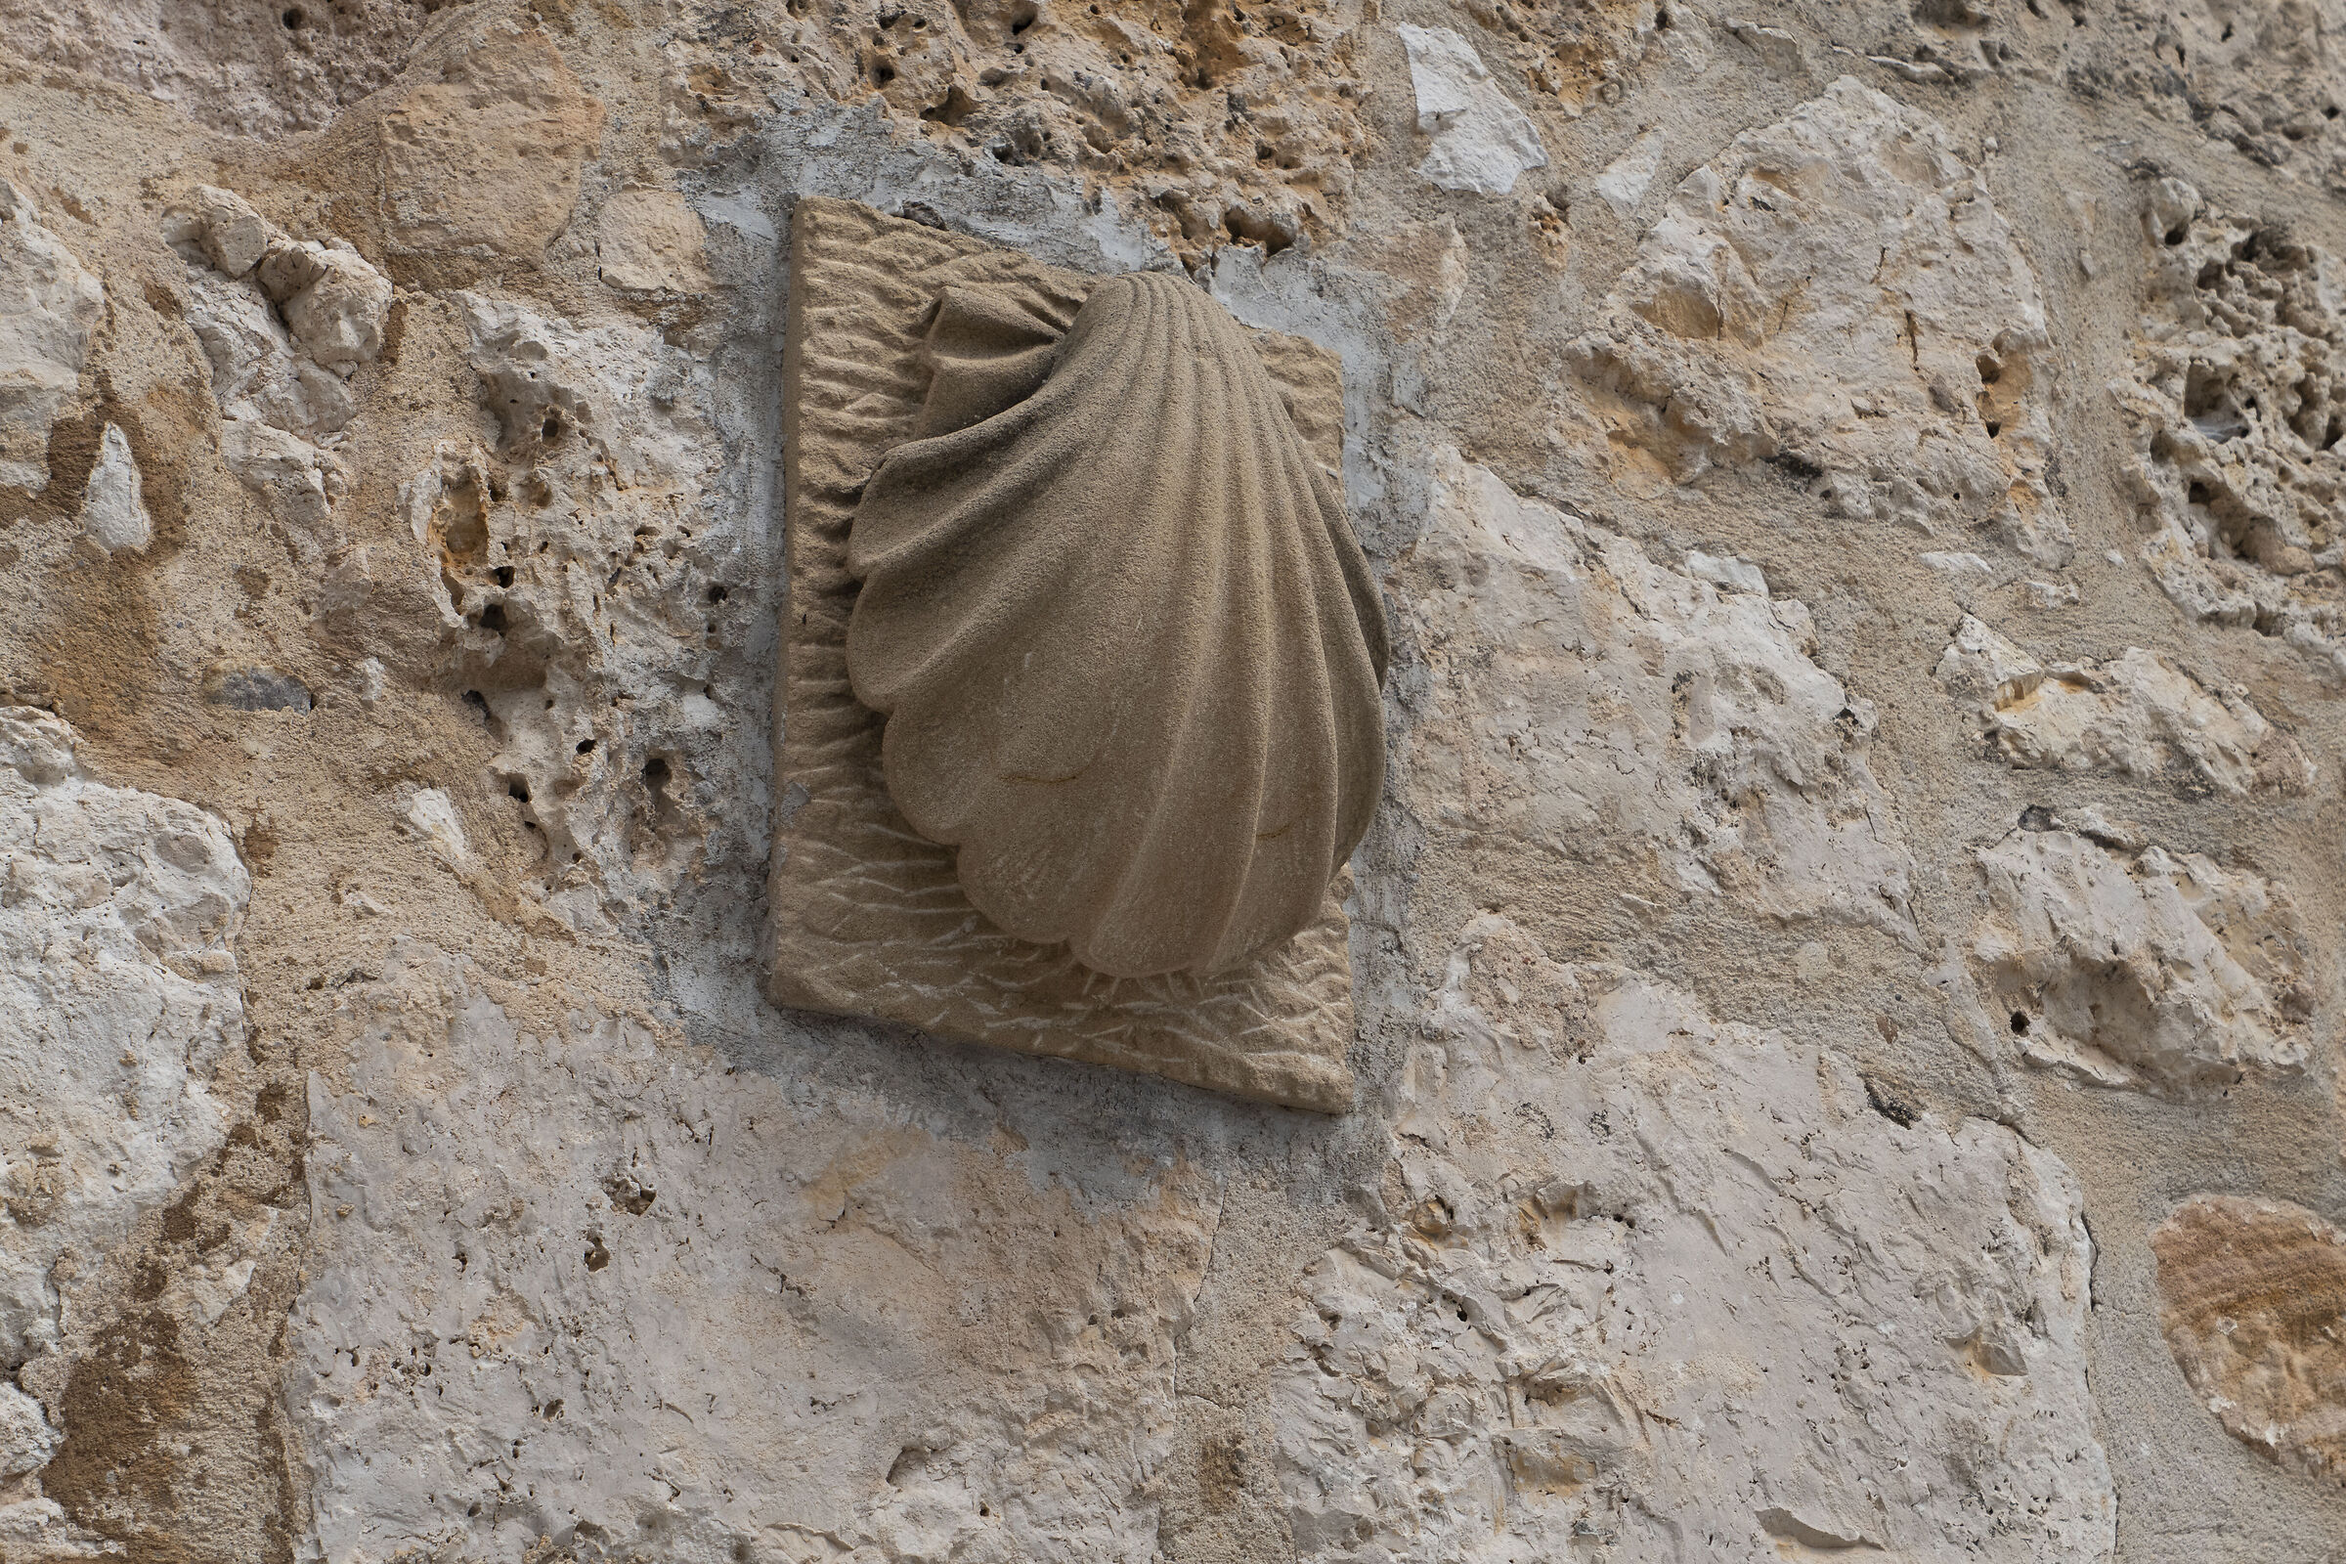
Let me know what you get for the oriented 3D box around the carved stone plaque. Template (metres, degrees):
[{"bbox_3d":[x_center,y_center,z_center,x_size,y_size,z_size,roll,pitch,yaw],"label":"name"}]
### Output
[{"bbox_3d":[-0.030,-0.073,2.249,0.312,0.402,0.100,12,-24,-29],"label":"carved stone plaque"}]

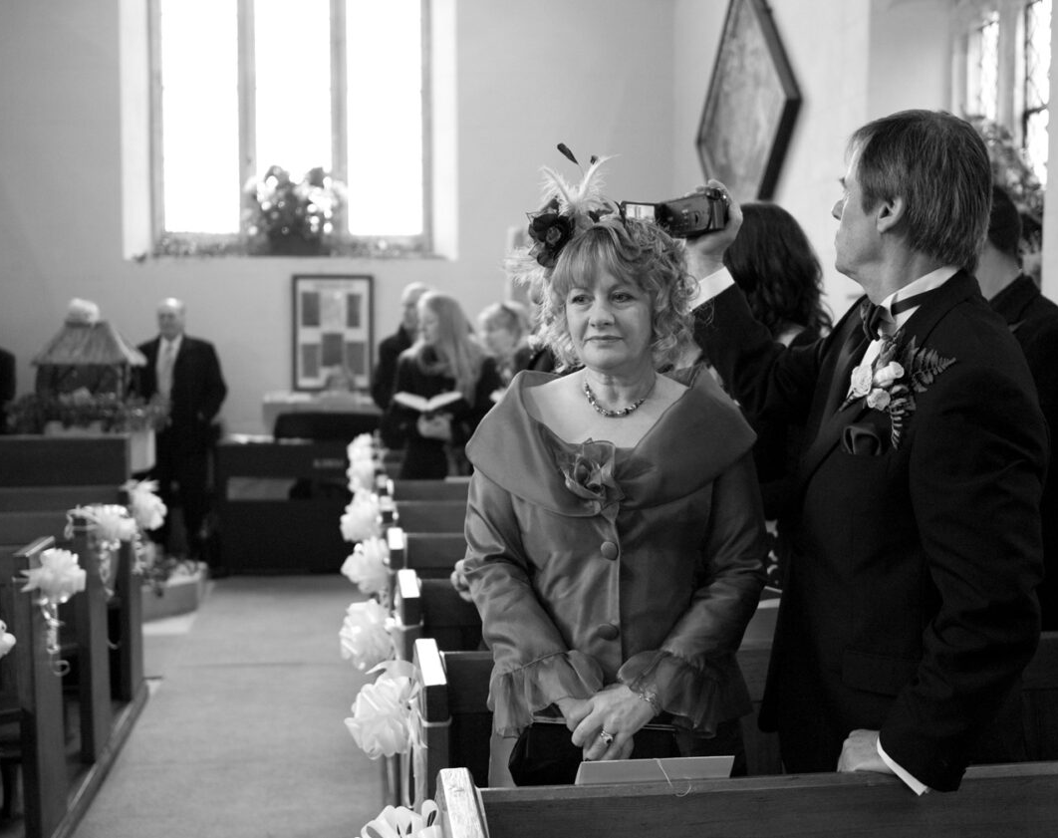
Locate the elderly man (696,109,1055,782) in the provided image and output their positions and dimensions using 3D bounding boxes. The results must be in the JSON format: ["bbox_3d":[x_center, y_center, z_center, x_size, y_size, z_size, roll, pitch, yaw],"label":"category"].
[{"bbox_3d":[0.512,0.430,2.107,0.440,1.791,0.530,-2,5,-21],"label":"elderly man"}]

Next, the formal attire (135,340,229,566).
[{"bbox_3d":[-2.291,0.179,8.636,0.580,1.452,0.320,0,4,2],"label":"formal attire"}]

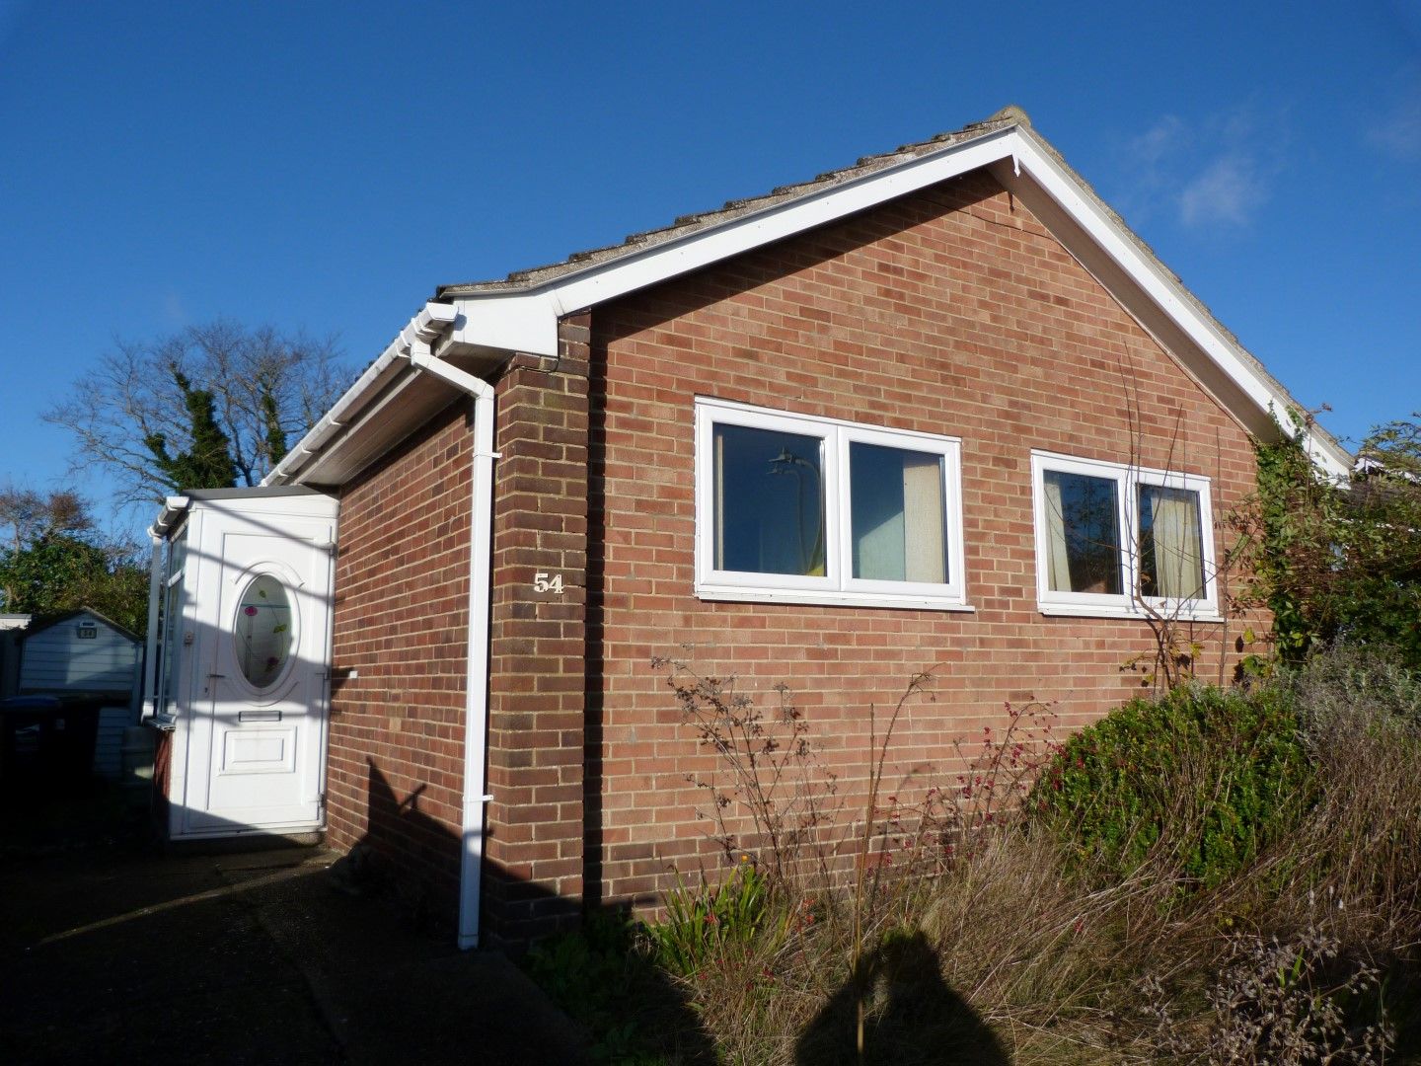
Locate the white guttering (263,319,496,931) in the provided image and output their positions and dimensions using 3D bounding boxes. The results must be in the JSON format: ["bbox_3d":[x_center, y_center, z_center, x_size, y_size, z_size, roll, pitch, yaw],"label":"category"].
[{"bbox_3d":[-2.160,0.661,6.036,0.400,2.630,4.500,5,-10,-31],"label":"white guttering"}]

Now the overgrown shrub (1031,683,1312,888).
[{"bbox_3d":[2.450,1.325,5.450,1.450,1.130,1.300,5,-10,-31],"label":"overgrown shrub"}]

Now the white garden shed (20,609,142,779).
[{"bbox_3d":[-7.630,1.916,12.366,1.250,1.950,1.800,5,-10,-31],"label":"white garden shed"}]

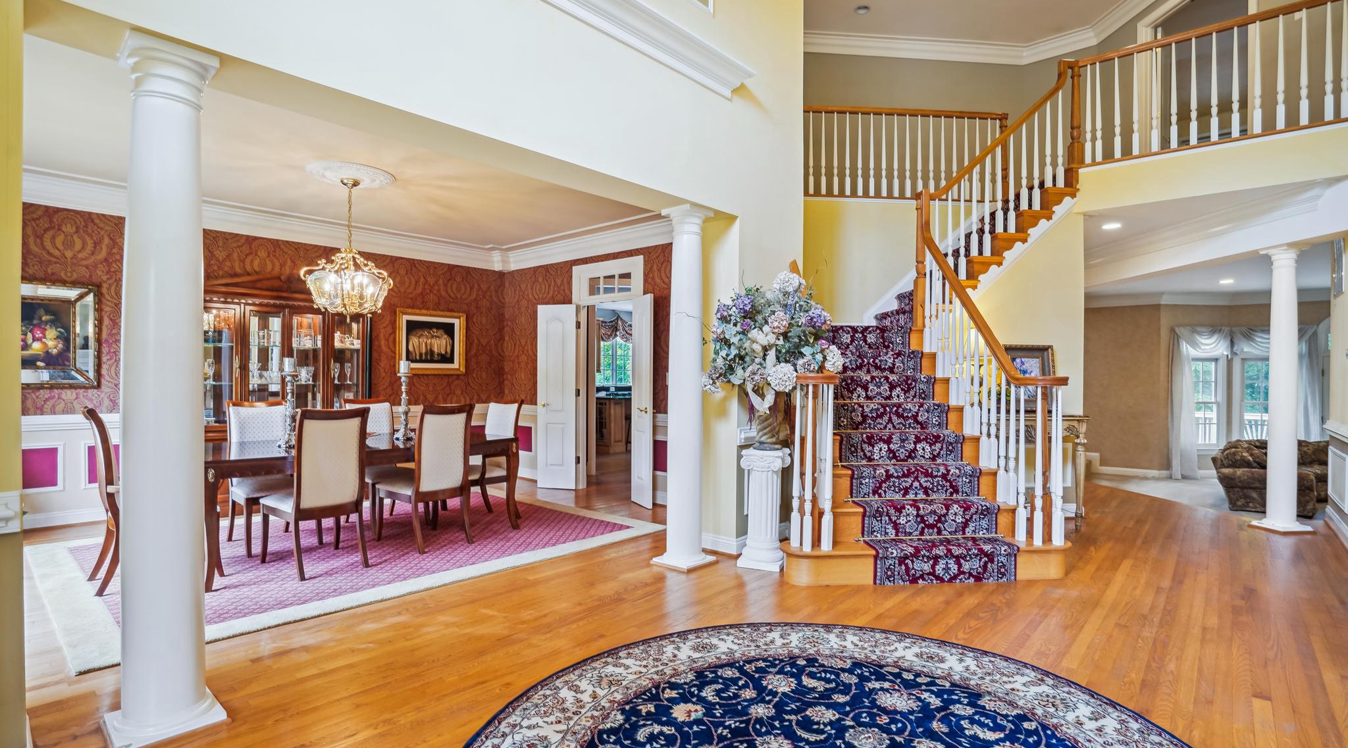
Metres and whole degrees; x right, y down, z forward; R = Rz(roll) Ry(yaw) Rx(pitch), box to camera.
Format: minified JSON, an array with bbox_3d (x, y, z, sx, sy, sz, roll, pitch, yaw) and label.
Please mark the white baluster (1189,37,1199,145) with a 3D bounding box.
[{"bbox_3d":[4.049,-2.193,4.665,0.041,0.850,0.041,0,0,39],"label":"white baluster"}]

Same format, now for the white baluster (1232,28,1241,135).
[{"bbox_3d":[4.363,-2.261,4.646,0.043,0.854,0.043,0,0,39],"label":"white baluster"}]

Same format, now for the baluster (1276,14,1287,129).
[{"bbox_3d":[4.557,-2.261,4.494,0.043,0.857,0.043,0,0,39],"label":"baluster"}]

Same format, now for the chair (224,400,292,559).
[{"bbox_3d":[-3.000,0.742,4.484,0.660,1.060,0.500,1,1,41],"label":"chair"}]

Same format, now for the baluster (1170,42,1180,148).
[{"bbox_3d":[4.075,-2.262,4.875,0.043,0.853,0.043,0,0,39],"label":"baluster"}]

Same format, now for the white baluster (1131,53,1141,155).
[{"bbox_3d":[3.767,-2.194,4.880,0.041,0.850,0.041,0,0,39],"label":"white baluster"}]

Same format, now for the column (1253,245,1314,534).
[{"bbox_3d":[5.169,0.122,5.093,0.270,2.385,0.270,0,0,0],"label":"column"}]

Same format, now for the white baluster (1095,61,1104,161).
[{"bbox_3d":[3.699,-2.276,5.204,0.042,0.870,0.042,1,1,39],"label":"white baluster"}]

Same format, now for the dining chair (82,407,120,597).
[{"bbox_3d":[-3.118,0.707,3.608,0.620,1.040,0.550,1,0,-45],"label":"dining chair"}]

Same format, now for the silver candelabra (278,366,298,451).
[{"bbox_3d":[-2.618,0.210,4.080,0.140,0.570,0.140,0,0,43],"label":"silver candelabra"}]

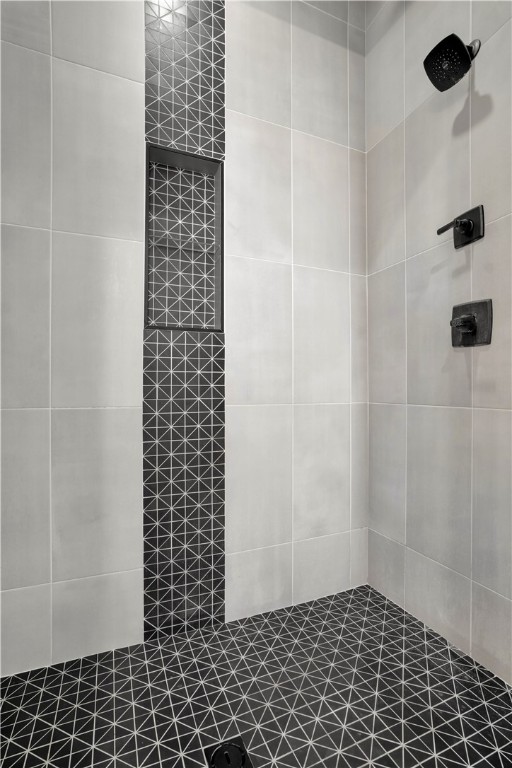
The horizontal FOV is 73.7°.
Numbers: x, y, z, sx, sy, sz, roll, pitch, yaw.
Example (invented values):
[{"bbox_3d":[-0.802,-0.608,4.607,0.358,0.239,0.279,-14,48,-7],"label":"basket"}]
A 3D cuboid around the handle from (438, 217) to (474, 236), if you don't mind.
[{"bbox_3d":[0.702,-0.550,1.215,0.058,0.043,0.095,0,0,-22],"label":"handle"}]

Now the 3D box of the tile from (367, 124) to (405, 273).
[{"bbox_3d":[0.593,-0.826,1.562,0.010,0.605,0.223,0,0,-23],"label":"tile"}]

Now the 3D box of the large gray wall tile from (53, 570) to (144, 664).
[{"bbox_3d":[-0.564,0.832,1.229,0.297,0.274,0.010,0,0,-21],"label":"large gray wall tile"}]

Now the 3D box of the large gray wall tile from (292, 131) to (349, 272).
[{"bbox_3d":[0.301,-0.825,1.574,0.305,0.605,0.010,0,0,-21],"label":"large gray wall tile"}]

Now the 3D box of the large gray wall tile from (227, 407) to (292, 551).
[{"bbox_3d":[0.017,0.390,1.458,0.301,0.605,0.010,0,0,-21],"label":"large gray wall tile"}]

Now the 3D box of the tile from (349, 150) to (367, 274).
[{"bbox_3d":[0.493,-0.825,1.649,0.100,0.605,0.010,0,0,-21],"label":"tile"}]

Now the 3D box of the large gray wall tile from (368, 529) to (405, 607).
[{"bbox_3d":[0.604,0.845,1.579,0.012,0.271,0.232,0,0,-22],"label":"large gray wall tile"}]

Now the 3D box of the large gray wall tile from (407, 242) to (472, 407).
[{"bbox_3d":[0.696,-0.219,1.322,0.010,0.605,0.300,0,0,-23],"label":"large gray wall tile"}]

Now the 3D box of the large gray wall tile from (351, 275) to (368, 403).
[{"bbox_3d":[0.503,-0.218,1.670,0.103,0.610,0.012,0,0,-22],"label":"large gray wall tile"}]

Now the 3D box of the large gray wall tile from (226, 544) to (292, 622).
[{"bbox_3d":[0.018,0.833,1.456,0.301,0.275,0.010,0,0,-21],"label":"large gray wall tile"}]

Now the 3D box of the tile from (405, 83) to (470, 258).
[{"bbox_3d":[0.705,-0.834,1.336,0.012,0.610,0.303,0,0,-22],"label":"tile"}]

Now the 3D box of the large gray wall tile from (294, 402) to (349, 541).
[{"bbox_3d":[0.302,0.391,1.569,0.305,0.605,0.010,0,0,-21],"label":"large gray wall tile"}]

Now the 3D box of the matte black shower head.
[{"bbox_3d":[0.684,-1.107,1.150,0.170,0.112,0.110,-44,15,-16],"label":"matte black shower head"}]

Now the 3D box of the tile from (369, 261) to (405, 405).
[{"bbox_3d":[0.606,-0.220,1.580,0.012,0.610,0.236,0,0,-22],"label":"tile"}]

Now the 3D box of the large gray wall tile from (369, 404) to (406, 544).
[{"bbox_3d":[0.594,0.390,1.556,0.010,0.605,0.223,0,0,-23],"label":"large gray wall tile"}]

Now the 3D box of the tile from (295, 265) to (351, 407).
[{"bbox_3d":[0.302,-0.217,1.572,0.305,0.605,0.010,0,0,-21],"label":"tile"}]

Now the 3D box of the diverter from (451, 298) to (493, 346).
[{"bbox_3d":[0.717,-0.204,1.168,0.075,0.145,0.140,0,0,-23],"label":"diverter"}]

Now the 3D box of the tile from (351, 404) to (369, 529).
[{"bbox_3d":[0.503,0.401,1.666,0.104,0.610,0.012,0,0,-22],"label":"tile"}]

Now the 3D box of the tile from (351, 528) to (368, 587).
[{"bbox_3d":[0.501,0.846,1.661,0.104,0.271,0.012,0,0,-22],"label":"tile"}]

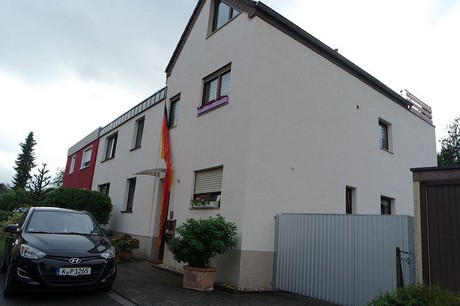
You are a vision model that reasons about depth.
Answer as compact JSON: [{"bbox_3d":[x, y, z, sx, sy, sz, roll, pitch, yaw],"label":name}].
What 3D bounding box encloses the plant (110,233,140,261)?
[{"bbox_3d":[-3.408,3.072,10.043,0.900,0.860,0.930,14,-16,-36],"label":"plant"}]

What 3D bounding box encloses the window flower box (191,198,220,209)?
[{"bbox_3d":[-0.612,1.379,8.373,0.200,0.270,1.360,14,-16,-36],"label":"window flower box"}]

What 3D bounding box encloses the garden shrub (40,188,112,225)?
[{"bbox_3d":[-6.733,2.777,13.402,3.000,2.430,2.900,14,-16,-36],"label":"garden shrub"}]

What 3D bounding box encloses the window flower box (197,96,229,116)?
[{"bbox_3d":[-0.437,-1.369,9.027,0.200,0.250,1.540,14,-16,-36],"label":"window flower box"}]

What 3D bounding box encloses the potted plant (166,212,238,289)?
[{"bbox_3d":[-0.551,2.130,6.685,1.380,1.570,1.450,14,-16,-36],"label":"potted plant"}]

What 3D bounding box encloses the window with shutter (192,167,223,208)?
[{"bbox_3d":[-0.602,0.986,8.496,0.200,1.090,1.470,14,-16,-36],"label":"window with shutter"}]

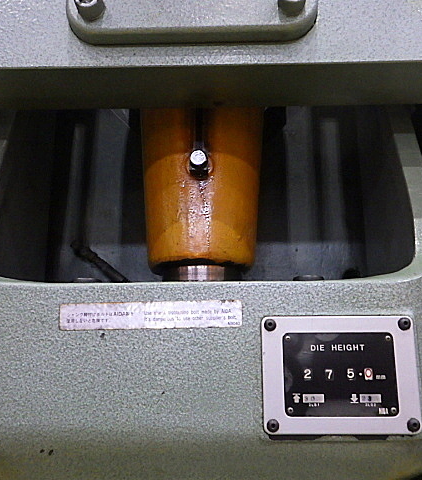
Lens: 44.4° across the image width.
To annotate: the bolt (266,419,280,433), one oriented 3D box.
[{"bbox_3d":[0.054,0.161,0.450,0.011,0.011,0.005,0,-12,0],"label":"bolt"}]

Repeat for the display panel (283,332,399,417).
[{"bbox_3d":[0.115,0.119,0.461,0.100,0.072,0.004,0,-12,0],"label":"display panel"}]

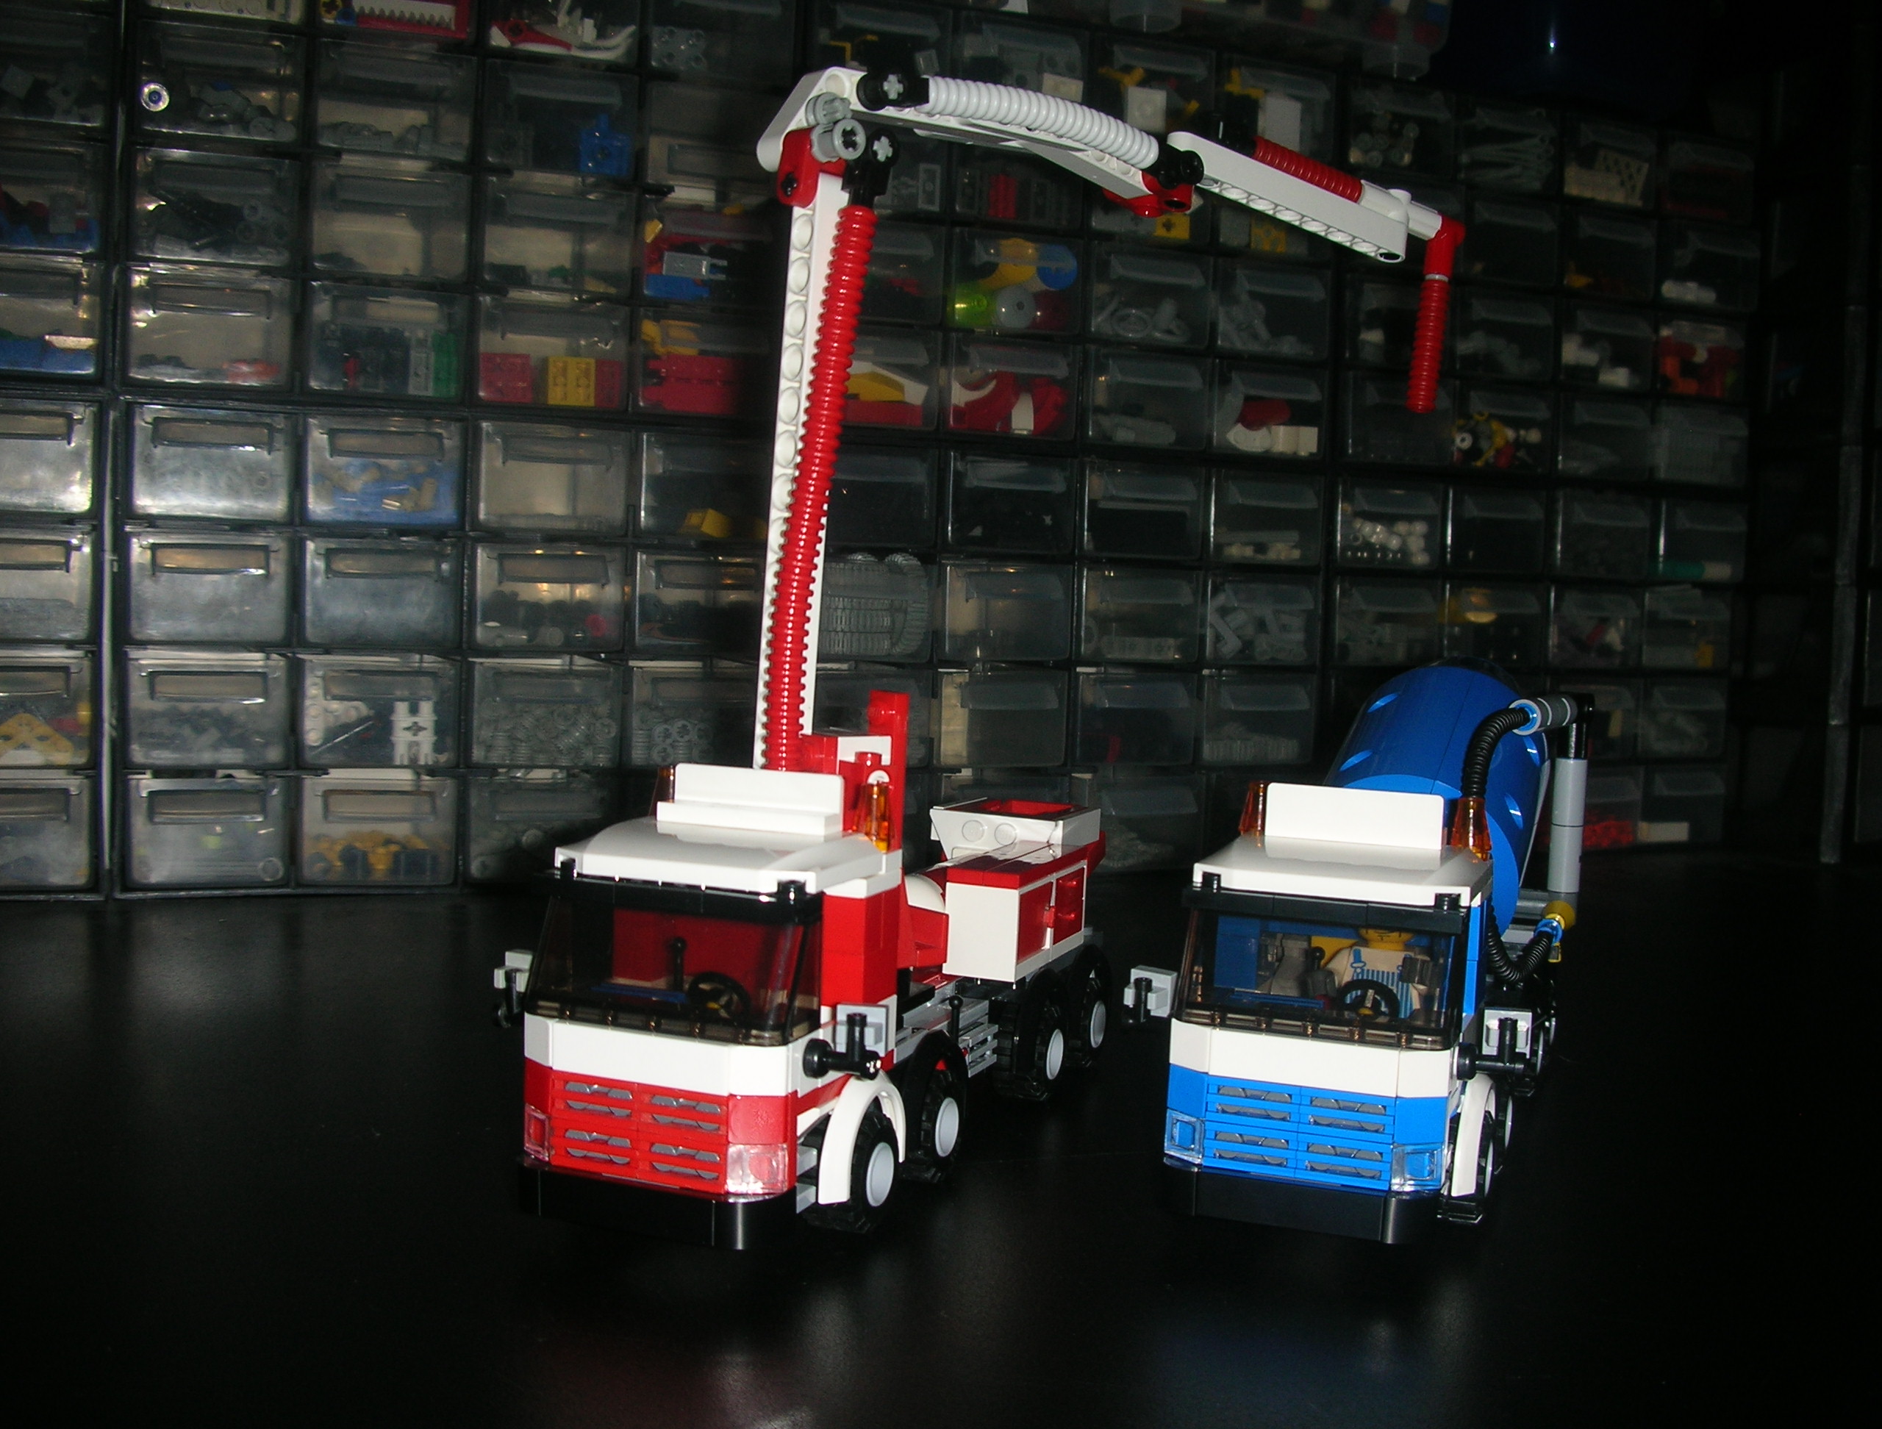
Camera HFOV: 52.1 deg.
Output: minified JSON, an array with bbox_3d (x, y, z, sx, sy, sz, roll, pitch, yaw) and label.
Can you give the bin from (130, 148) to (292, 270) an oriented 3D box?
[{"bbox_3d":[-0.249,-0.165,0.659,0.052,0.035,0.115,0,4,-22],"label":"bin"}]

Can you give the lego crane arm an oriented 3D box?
[{"bbox_3d":[0.045,-0.053,0.409,0.197,0.139,0.027,-1,5,-35],"label":"lego crane arm"}]

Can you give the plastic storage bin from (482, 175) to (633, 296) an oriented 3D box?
[{"bbox_3d":[-0.164,-0.181,0.772,0.056,0.040,0.138,1,3,-21],"label":"plastic storage bin"}]

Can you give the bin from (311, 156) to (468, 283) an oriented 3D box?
[{"bbox_3d":[-0.220,-0.181,0.750,0.056,0.040,0.138,1,3,-21],"label":"bin"}]

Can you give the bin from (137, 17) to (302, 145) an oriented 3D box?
[{"bbox_3d":[-0.247,-0.204,0.657,0.052,0.035,0.115,0,4,-22],"label":"bin"}]

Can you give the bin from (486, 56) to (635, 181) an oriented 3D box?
[{"bbox_3d":[-0.163,-0.224,0.770,0.056,0.040,0.138,1,3,-21],"label":"bin"}]

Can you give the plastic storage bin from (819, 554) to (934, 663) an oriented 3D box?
[{"bbox_3d":[-0.047,-0.043,0.747,0.052,0.035,0.115,0,4,-22],"label":"plastic storage bin"}]

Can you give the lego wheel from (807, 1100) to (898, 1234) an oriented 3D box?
[{"bbox_3d":[-0.016,0.078,0.331,0.012,0.021,0.021,3,3,23],"label":"lego wheel"}]

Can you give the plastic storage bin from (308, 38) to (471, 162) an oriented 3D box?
[{"bbox_3d":[-0.201,-0.207,0.684,0.054,0.037,0.112,0,4,-23],"label":"plastic storage bin"}]

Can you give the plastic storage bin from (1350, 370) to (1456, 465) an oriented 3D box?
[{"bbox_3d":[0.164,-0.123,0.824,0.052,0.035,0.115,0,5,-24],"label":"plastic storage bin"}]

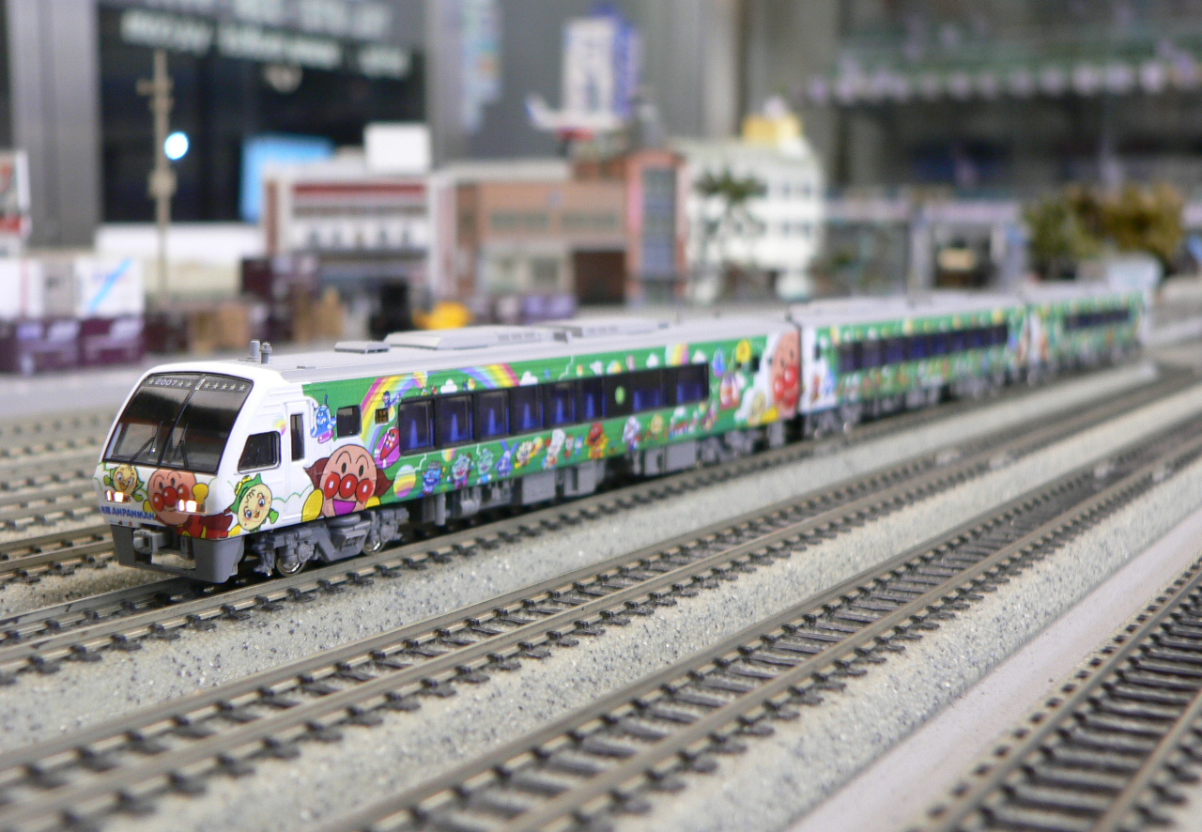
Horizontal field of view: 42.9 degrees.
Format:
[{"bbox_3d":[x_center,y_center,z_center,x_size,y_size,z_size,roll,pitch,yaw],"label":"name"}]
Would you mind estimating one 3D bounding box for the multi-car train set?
[{"bbox_3d":[0.064,-0.013,0.335,0.019,0.026,0.418,5,8,32],"label":"multi-car train set"}]

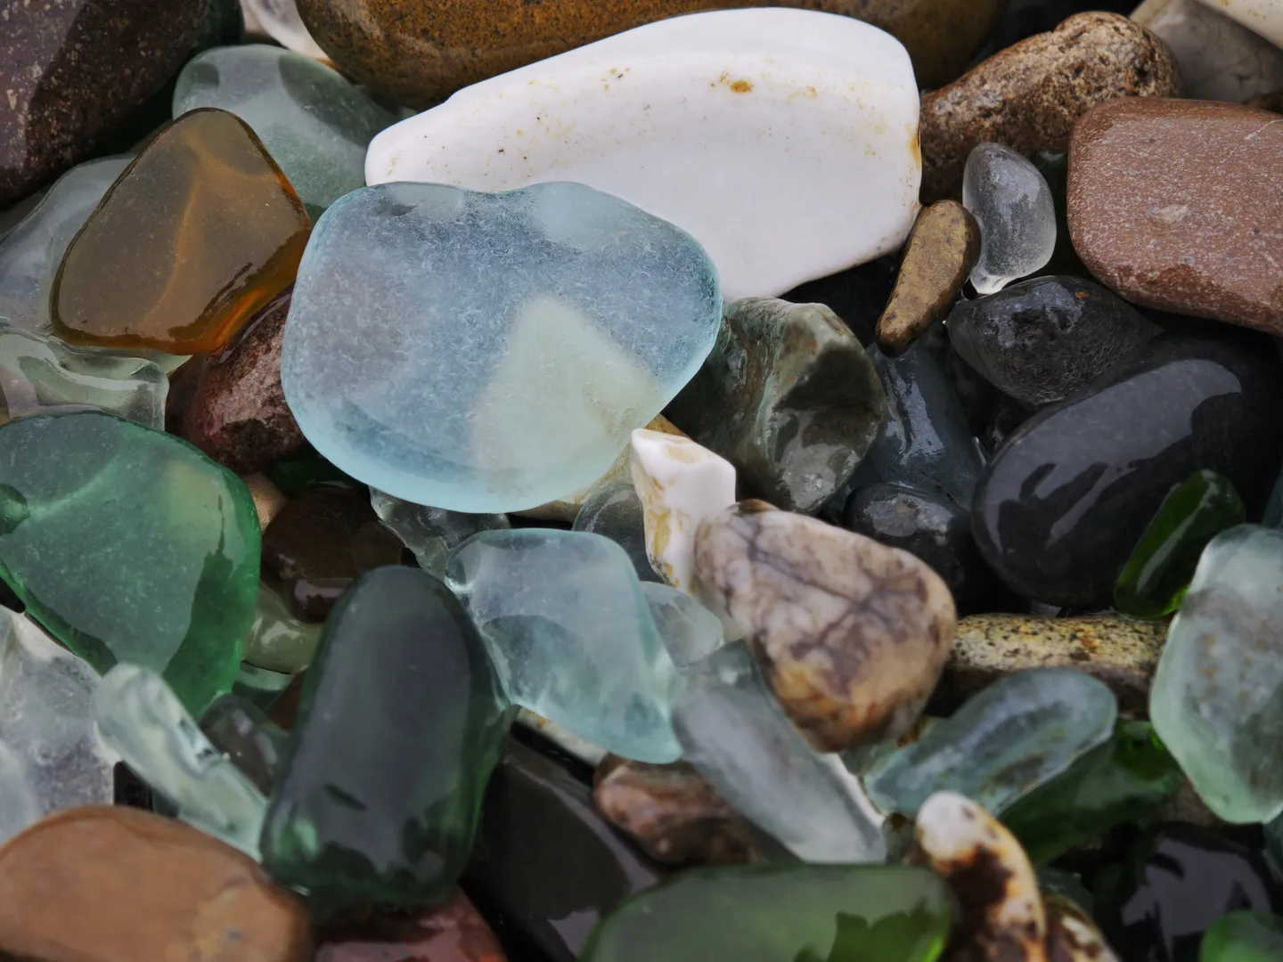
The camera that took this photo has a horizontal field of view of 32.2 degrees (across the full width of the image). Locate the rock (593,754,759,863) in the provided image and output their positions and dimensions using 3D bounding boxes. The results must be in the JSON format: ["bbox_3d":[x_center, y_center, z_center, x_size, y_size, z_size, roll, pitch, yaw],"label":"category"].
[{"bbox_3d":[0.005,0.033,0.226,0.019,0.012,0.014,15,49,13],"label":"rock"}]

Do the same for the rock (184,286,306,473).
[{"bbox_3d":[-0.044,-0.013,0.268,0.019,0.016,0.030,27,53,23],"label":"rock"}]

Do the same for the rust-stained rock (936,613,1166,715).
[{"bbox_3d":[0.044,0.020,0.238,0.029,0.011,0.011,0,47,0],"label":"rust-stained rock"}]

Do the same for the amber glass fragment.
[{"bbox_3d":[-0.060,-0.033,0.293,0.025,0.008,0.038,24,70,19],"label":"amber glass fragment"}]

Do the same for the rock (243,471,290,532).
[{"bbox_3d":[-0.049,0.003,0.281,0.009,0.008,0.013,-30,60,-20],"label":"rock"}]

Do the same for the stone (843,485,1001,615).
[{"bbox_3d":[0.035,0.009,0.277,0.021,0.014,0.016,14,56,10],"label":"stone"}]

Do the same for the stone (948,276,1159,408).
[{"bbox_3d":[0.050,-0.017,0.271,0.025,0.013,0.017,7,48,7],"label":"stone"}]

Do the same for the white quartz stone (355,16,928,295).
[{"bbox_3d":[0.001,-0.043,0.300,0.072,0.022,0.036,-16,61,-9],"label":"white quartz stone"}]

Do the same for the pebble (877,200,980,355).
[{"bbox_3d":[0.036,-0.025,0.276,0.008,0.007,0.021,15,63,13],"label":"pebble"}]

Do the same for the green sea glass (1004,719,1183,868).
[{"bbox_3d":[0.052,0.035,0.255,0.025,0.008,0.013,-32,65,-17],"label":"green sea glass"}]

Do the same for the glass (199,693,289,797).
[{"bbox_3d":[-0.047,0.031,0.258,0.011,0.009,0.016,-30,64,-16],"label":"glass"}]

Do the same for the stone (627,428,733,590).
[{"bbox_3d":[0.005,0.004,0.250,0.012,0.019,0.009,19,50,17],"label":"stone"}]

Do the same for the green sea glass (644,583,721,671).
[{"bbox_3d":[0.004,0.017,0.262,0.010,0.007,0.014,-31,66,-15],"label":"green sea glass"}]

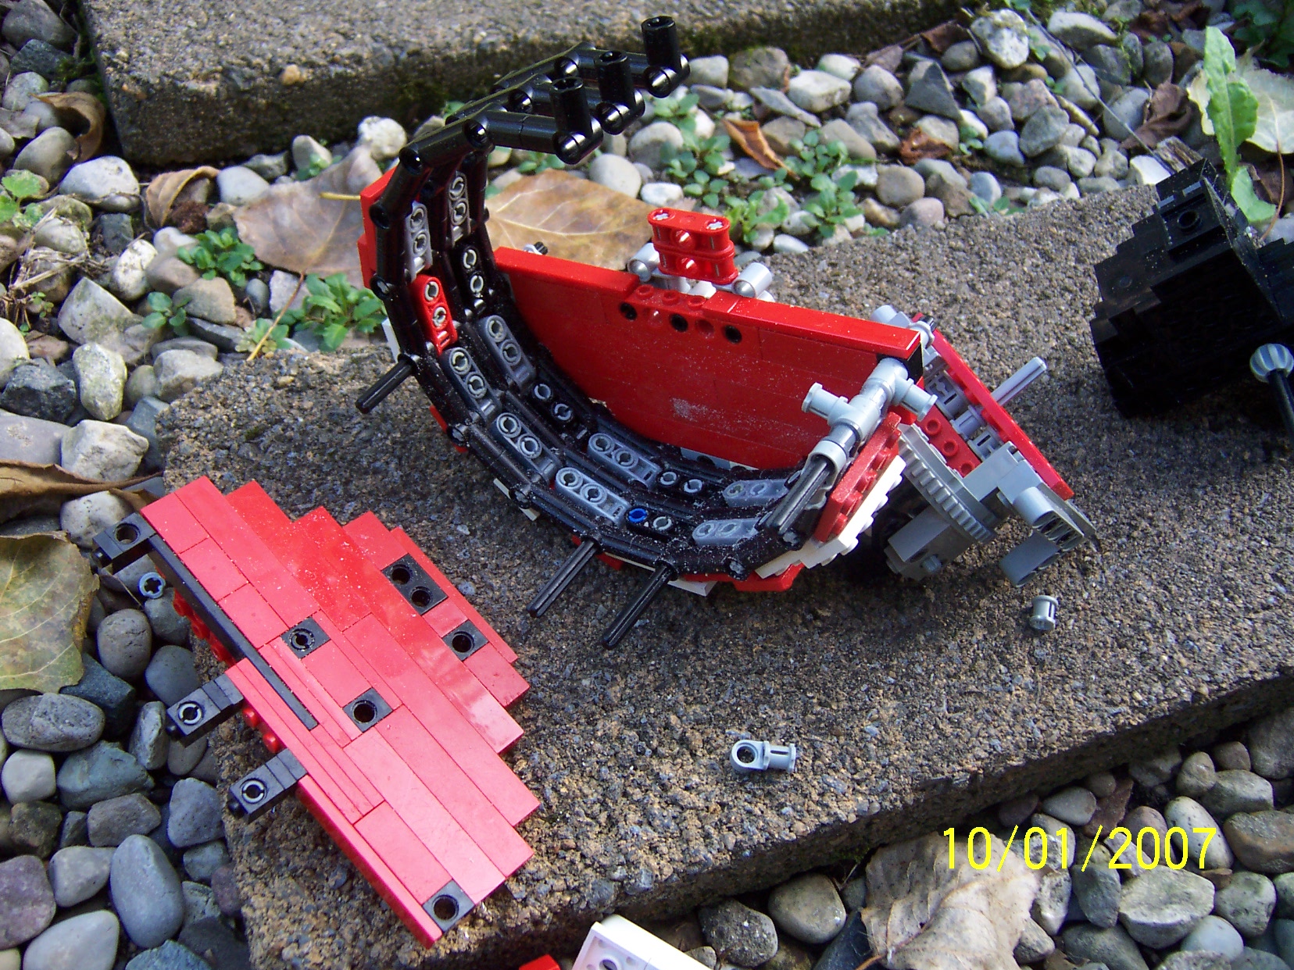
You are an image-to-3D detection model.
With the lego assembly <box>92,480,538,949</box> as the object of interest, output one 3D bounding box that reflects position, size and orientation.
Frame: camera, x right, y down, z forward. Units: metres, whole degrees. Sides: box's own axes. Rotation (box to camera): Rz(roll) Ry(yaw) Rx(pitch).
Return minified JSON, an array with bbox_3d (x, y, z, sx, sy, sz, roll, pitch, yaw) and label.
[{"bbox_3d":[-0.078,0.050,0.308,0.128,0.016,0.079,46,50,12],"label":"lego assembly"}]

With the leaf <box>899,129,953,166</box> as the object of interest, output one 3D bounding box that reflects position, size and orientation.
[{"bbox_3d":[0.109,-0.132,0.483,0.020,0.010,0.017,1,53,-1],"label":"leaf"}]

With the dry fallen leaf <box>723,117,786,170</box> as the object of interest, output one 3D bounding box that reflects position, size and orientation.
[{"bbox_3d":[0.042,-0.133,0.481,0.014,0.010,0.034,-33,61,-24],"label":"dry fallen leaf"}]

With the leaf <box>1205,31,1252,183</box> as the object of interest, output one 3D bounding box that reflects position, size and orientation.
[{"bbox_3d":[0.224,-0.144,0.476,0.020,0.036,0.046,1,53,-1],"label":"leaf"}]

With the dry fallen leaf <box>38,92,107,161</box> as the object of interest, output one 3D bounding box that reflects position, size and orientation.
[{"bbox_3d":[-0.218,-0.137,0.470,0.026,0.018,0.027,1,53,-1],"label":"dry fallen leaf"}]

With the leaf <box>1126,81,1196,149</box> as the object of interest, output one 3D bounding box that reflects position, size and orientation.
[{"bbox_3d":[0.207,-0.148,0.496,0.027,0.016,0.029,1,53,-1],"label":"leaf"}]

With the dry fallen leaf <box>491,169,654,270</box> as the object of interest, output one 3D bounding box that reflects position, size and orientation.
[{"bbox_3d":[-0.029,-0.094,0.444,0.063,0.012,0.058,1,53,-1],"label":"dry fallen leaf"}]

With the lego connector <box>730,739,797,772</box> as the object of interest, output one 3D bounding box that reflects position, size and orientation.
[{"bbox_3d":[0.029,0.068,0.308,0.016,0.007,0.007,5,53,1],"label":"lego connector"}]

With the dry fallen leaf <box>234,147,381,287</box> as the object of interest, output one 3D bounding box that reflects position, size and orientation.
[{"bbox_3d":[-0.119,-0.094,0.438,0.055,0.018,0.060,26,56,16],"label":"dry fallen leaf"}]

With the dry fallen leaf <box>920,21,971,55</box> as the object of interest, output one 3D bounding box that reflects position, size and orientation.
[{"bbox_3d":[0.127,-0.191,0.528,0.021,0.012,0.020,1,53,-1],"label":"dry fallen leaf"}]

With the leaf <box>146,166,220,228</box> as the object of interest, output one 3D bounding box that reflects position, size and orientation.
[{"bbox_3d":[-0.168,-0.104,0.446,0.027,0.016,0.025,1,53,-1],"label":"leaf"}]

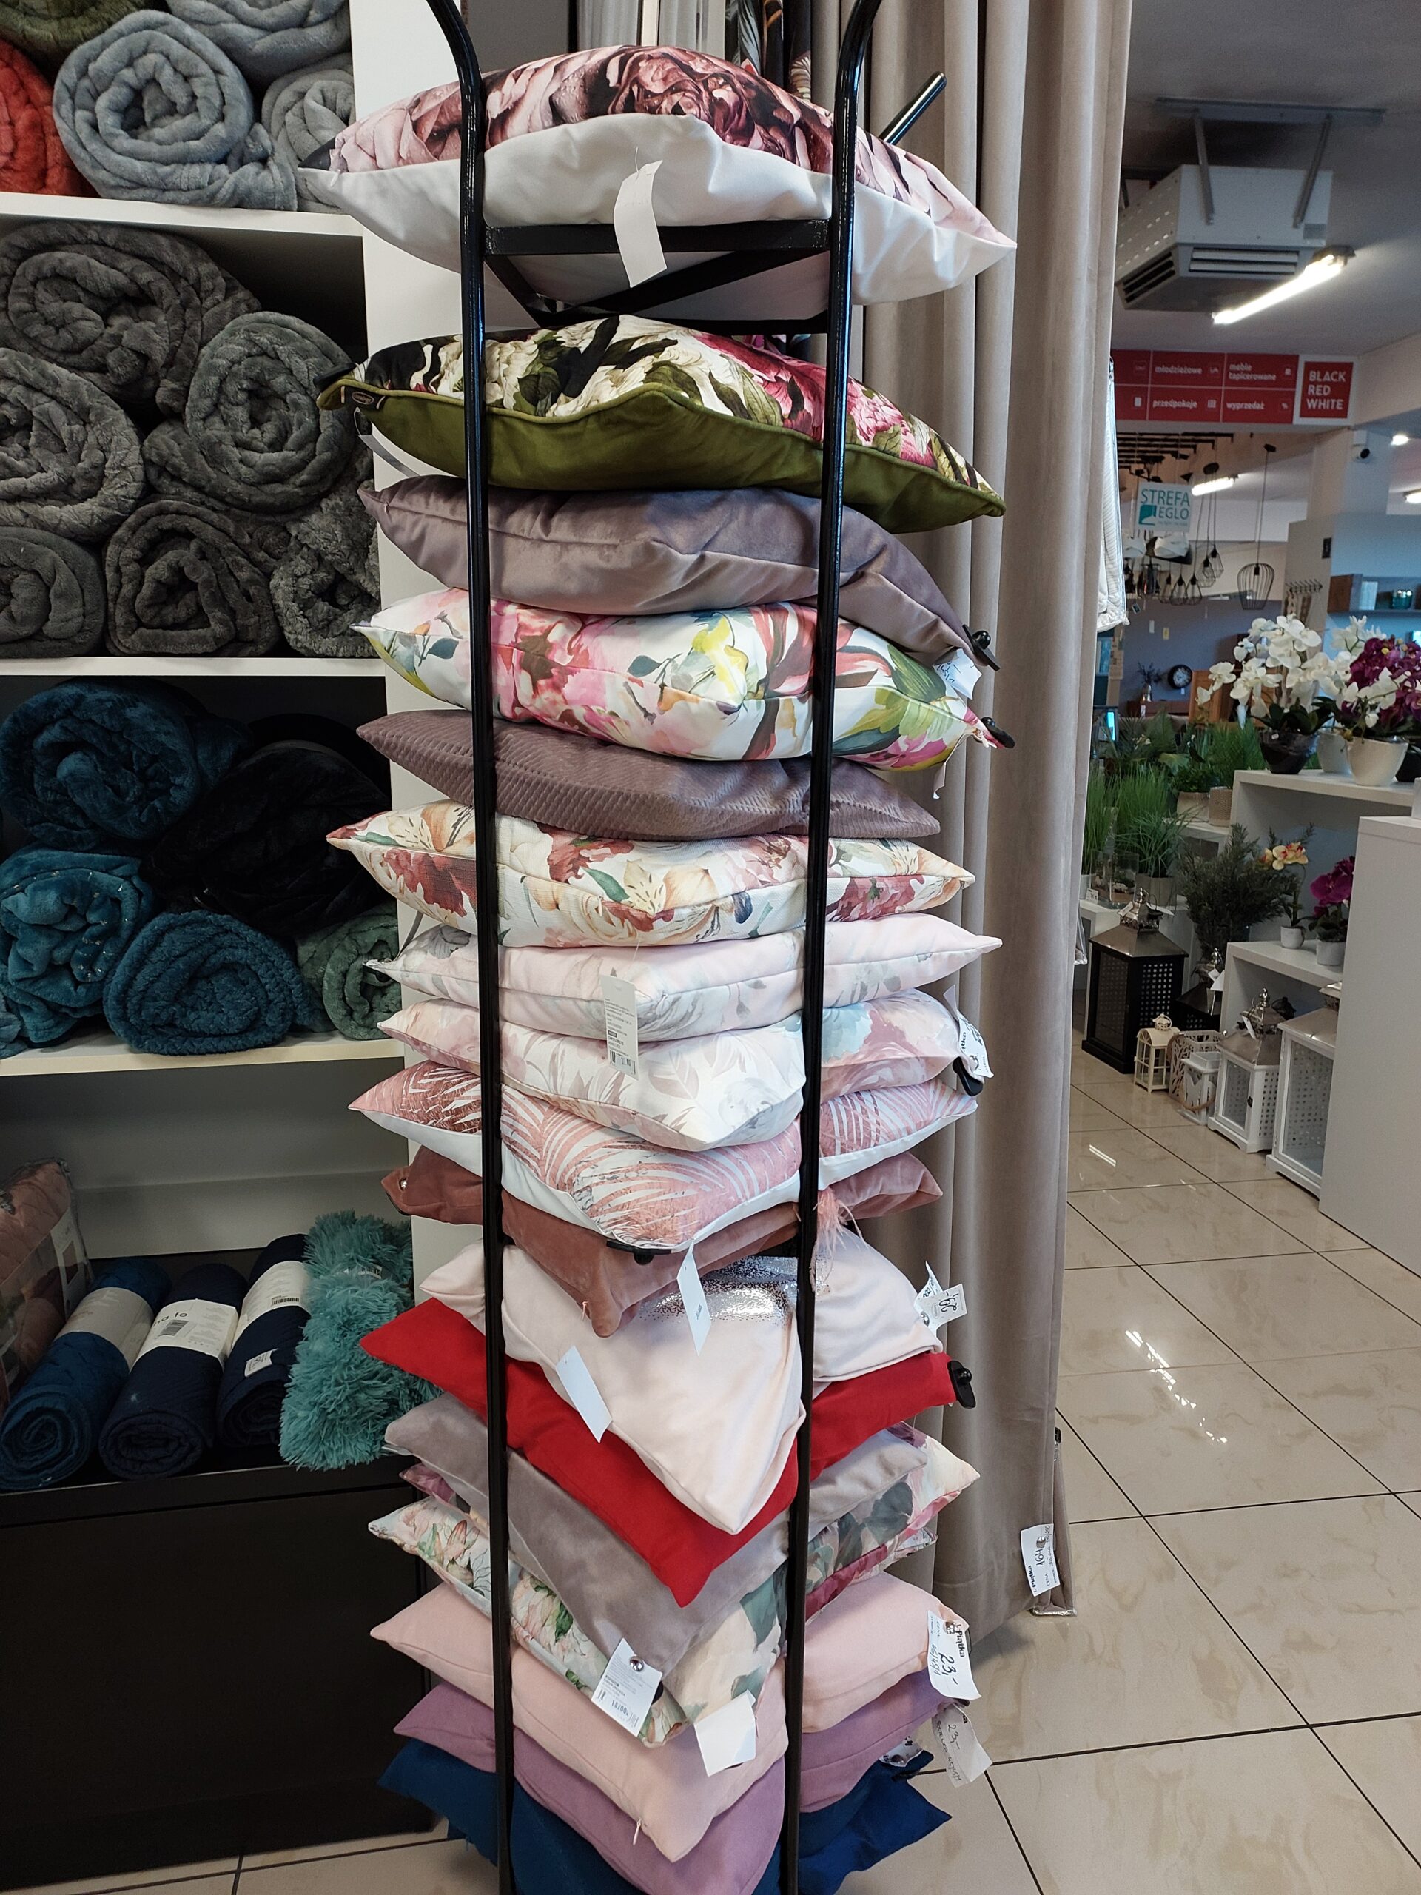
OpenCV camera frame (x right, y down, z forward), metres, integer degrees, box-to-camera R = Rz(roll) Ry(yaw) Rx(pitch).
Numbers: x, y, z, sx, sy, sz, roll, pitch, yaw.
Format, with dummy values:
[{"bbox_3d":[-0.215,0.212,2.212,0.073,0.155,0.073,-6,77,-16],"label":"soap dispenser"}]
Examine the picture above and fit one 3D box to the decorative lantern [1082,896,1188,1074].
[{"bbox_3d":[1.401,0.102,5.044,0.225,0.570,0.260,-3,12,-14],"label":"decorative lantern"}]

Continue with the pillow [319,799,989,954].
[{"bbox_3d":[-0.056,-0.072,1.393,0.405,0.125,0.405,12,15,40],"label":"pillow"}]

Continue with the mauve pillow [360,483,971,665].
[{"bbox_3d":[-0.039,-0.333,1.386,0.425,0.140,0.425,13,17,43],"label":"mauve pillow"}]

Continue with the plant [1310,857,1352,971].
[{"bbox_3d":[1.798,-0.110,4.387,0.150,0.320,0.170,-10,15,-40],"label":"plant"}]

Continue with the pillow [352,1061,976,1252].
[{"bbox_3d":[-0.045,0.157,1.494,0.430,0.125,0.430,13,17,43],"label":"pillow"}]

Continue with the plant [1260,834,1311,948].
[{"bbox_3d":[1.738,-0.164,4.593,0.105,0.323,0.125,-11,17,-42],"label":"plant"}]

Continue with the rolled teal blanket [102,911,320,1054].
[{"bbox_3d":[-0.580,-0.004,1.876,0.220,0.154,0.450,-2,12,-10],"label":"rolled teal blanket"}]

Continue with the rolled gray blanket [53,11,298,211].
[{"bbox_3d":[-0.536,-0.820,1.618,0.210,0.175,0.400,-2,12,-11],"label":"rolled gray blanket"}]

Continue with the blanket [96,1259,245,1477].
[{"bbox_3d":[-0.634,0.496,1.849,0.120,0.100,0.370,-2,12,-8],"label":"blanket"}]

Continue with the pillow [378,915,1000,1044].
[{"bbox_3d":[-0.021,0.022,1.413,0.395,0.110,0.395,-11,15,-40],"label":"pillow"}]

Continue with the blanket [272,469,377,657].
[{"bbox_3d":[-0.425,-0.424,1.732,0.115,0.170,0.380,-2,12,-11],"label":"blanket"}]

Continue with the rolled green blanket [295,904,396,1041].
[{"bbox_3d":[-0.411,0.003,1.750,0.130,0.120,0.330,-4,13,-20],"label":"rolled green blanket"}]

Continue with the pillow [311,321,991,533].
[{"bbox_3d":[-0.038,-0.439,1.329,0.430,0.150,0.430,18,15,41],"label":"pillow"}]

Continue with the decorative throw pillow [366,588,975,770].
[{"bbox_3d":[-0.028,-0.241,1.380,0.420,0.130,0.420,16,14,34],"label":"decorative throw pillow"}]

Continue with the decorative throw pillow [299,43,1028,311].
[{"bbox_3d":[-0.043,-0.632,1.279,0.415,0.170,0.415,14,14,38],"label":"decorative throw pillow"}]

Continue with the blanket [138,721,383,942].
[{"bbox_3d":[-0.527,-0.161,1.905,0.260,0.213,0.450,-2,12,-10],"label":"blanket"}]

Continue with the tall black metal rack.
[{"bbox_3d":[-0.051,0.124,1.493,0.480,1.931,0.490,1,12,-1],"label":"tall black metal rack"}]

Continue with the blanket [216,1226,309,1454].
[{"bbox_3d":[-0.519,0.468,1.868,0.115,0.100,0.380,-1,13,-9],"label":"blanket"}]

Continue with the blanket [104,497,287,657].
[{"bbox_3d":[-0.573,-0.424,1.802,0.175,0.156,0.450,-2,12,-10],"label":"blanket"}]

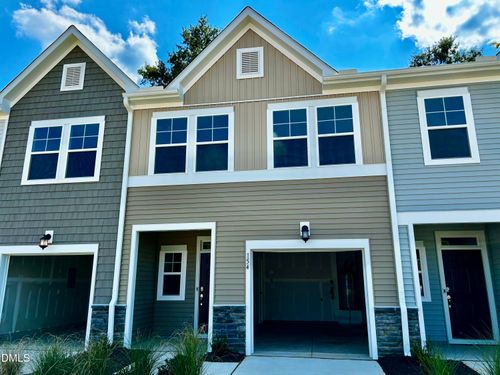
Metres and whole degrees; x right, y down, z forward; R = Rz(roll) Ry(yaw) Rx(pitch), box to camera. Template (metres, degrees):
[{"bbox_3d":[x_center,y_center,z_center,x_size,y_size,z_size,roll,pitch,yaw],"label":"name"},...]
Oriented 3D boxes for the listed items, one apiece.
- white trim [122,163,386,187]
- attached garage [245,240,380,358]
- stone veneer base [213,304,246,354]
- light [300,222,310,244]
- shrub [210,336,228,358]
[{"bbox_3d":[0.027,-0.260,8.598,5.986,0.254,0.050,-2,-14,9],"label":"white trim"},{"bbox_3d":[1.222,2.277,7.839,2.612,2.349,0.150,-2,-14,9],"label":"attached garage"},{"bbox_3d":[-0.431,2.981,7.896,0.718,0.992,0.140,-2,-14,9],"label":"stone veneer base"},{"bbox_3d":[1.184,0.950,8.015,0.212,0.440,0.200,-2,-14,9],"label":"light"},{"bbox_3d":[-0.617,3.213,7.579,0.352,0.387,0.360,0,-14,0],"label":"shrub"}]

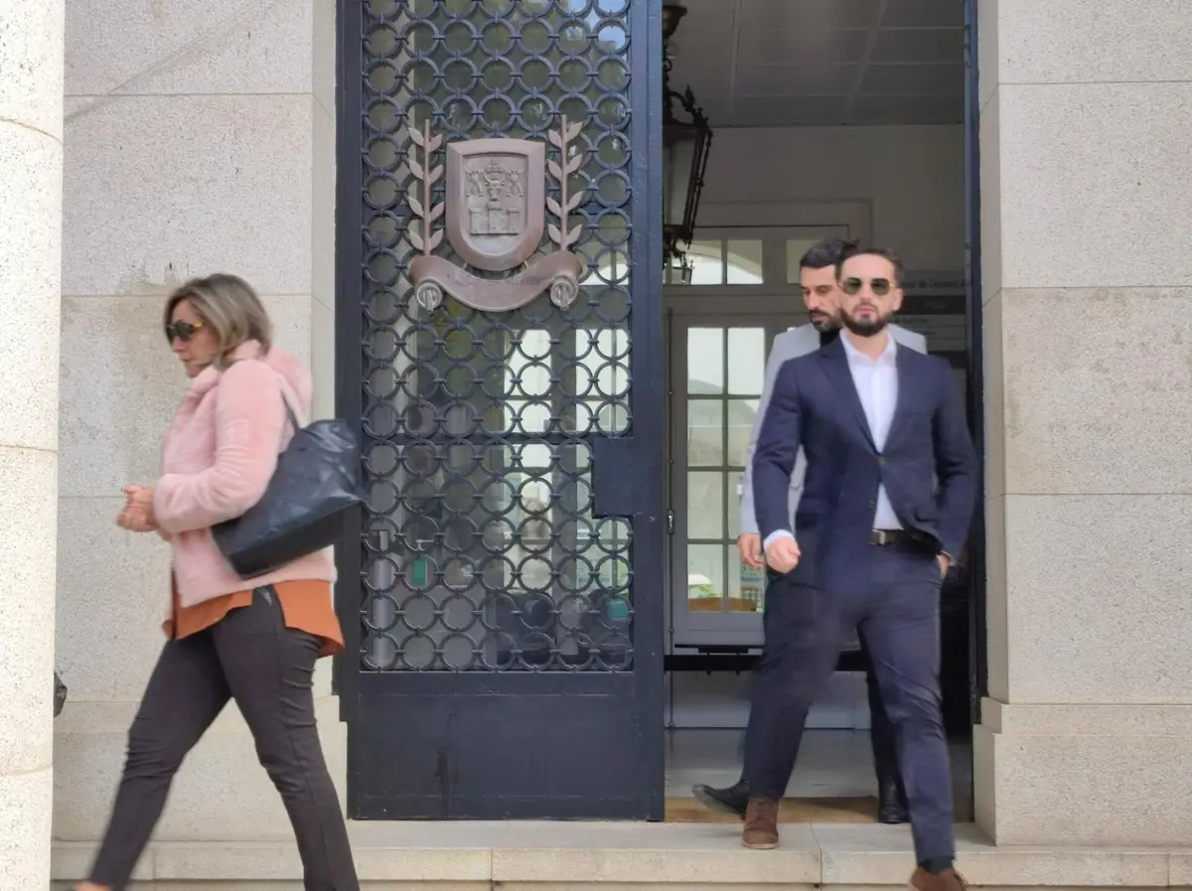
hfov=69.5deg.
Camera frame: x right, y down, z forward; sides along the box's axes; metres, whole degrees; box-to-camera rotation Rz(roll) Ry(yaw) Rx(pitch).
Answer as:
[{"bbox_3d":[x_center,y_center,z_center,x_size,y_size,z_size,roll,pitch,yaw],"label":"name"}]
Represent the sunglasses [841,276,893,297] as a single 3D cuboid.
[{"bbox_3d":[0.779,-0.441,2.434,0.143,0.050,0.145,1,1,24],"label":"sunglasses"}]

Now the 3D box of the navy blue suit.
[{"bbox_3d":[0.765,0.390,2.460,0.650,1.410,0.580,0,-2,7],"label":"navy blue suit"}]

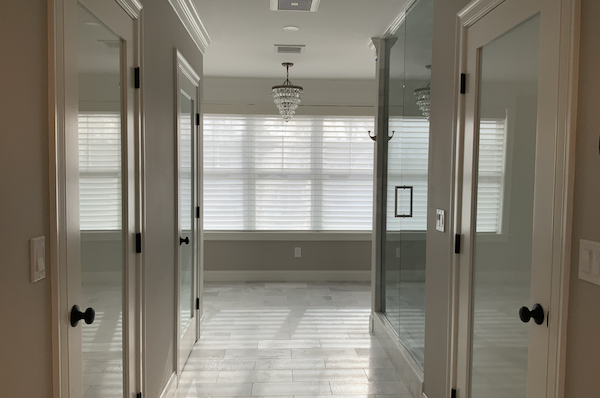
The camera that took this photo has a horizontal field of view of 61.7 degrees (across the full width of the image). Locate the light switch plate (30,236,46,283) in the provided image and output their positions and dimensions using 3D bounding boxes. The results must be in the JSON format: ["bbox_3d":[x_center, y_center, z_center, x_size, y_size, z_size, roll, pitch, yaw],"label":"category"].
[{"bbox_3d":[-0.713,0.164,1.371,0.011,0.115,0.071,1,3,-3],"label":"light switch plate"}]

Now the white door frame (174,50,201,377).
[{"bbox_3d":[-0.854,0.116,3.661,0.110,2.148,0.948,1,3,-3],"label":"white door frame"}]

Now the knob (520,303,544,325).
[{"bbox_3d":[0.770,0.387,1.682,0.062,0.067,0.067,1,3,-3],"label":"knob"}]

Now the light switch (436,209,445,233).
[{"bbox_3d":[0.740,0.114,2.650,0.010,0.115,0.117,1,3,-3],"label":"light switch"}]

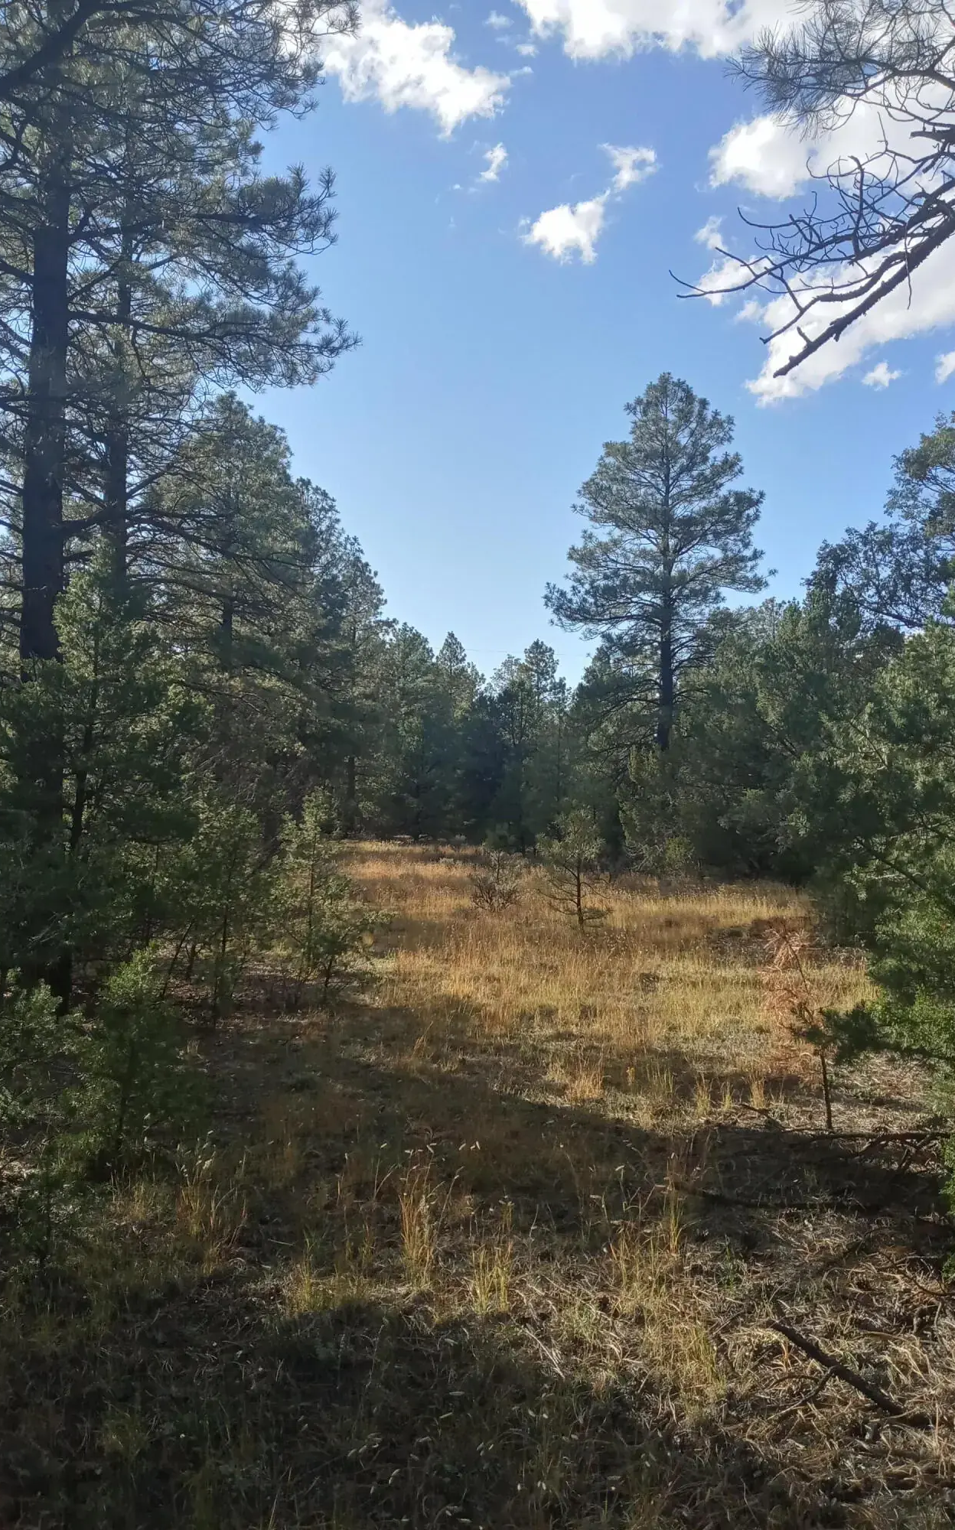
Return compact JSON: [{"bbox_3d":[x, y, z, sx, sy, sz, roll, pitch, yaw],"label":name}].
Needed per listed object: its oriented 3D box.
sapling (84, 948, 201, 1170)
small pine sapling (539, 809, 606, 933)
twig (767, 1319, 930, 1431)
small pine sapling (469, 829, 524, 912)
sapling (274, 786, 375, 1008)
[{"bbox_3d":[-1.294,1.120,4.785,0.448,0.832,0.435,0,0,0],"label":"sapling"},{"bbox_3d":[0.888,0.984,11.574,0.626,1.151,0.607,0,0,0],"label":"small pine sapling"},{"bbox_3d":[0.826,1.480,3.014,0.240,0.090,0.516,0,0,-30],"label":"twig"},{"bbox_3d":[0.199,1.115,12.902,0.586,0.897,0.568,0,0,0],"label":"small pine sapling"},{"bbox_3d":[-0.990,0.854,8.073,0.647,1.387,0.628,0,0,0],"label":"sapling"}]

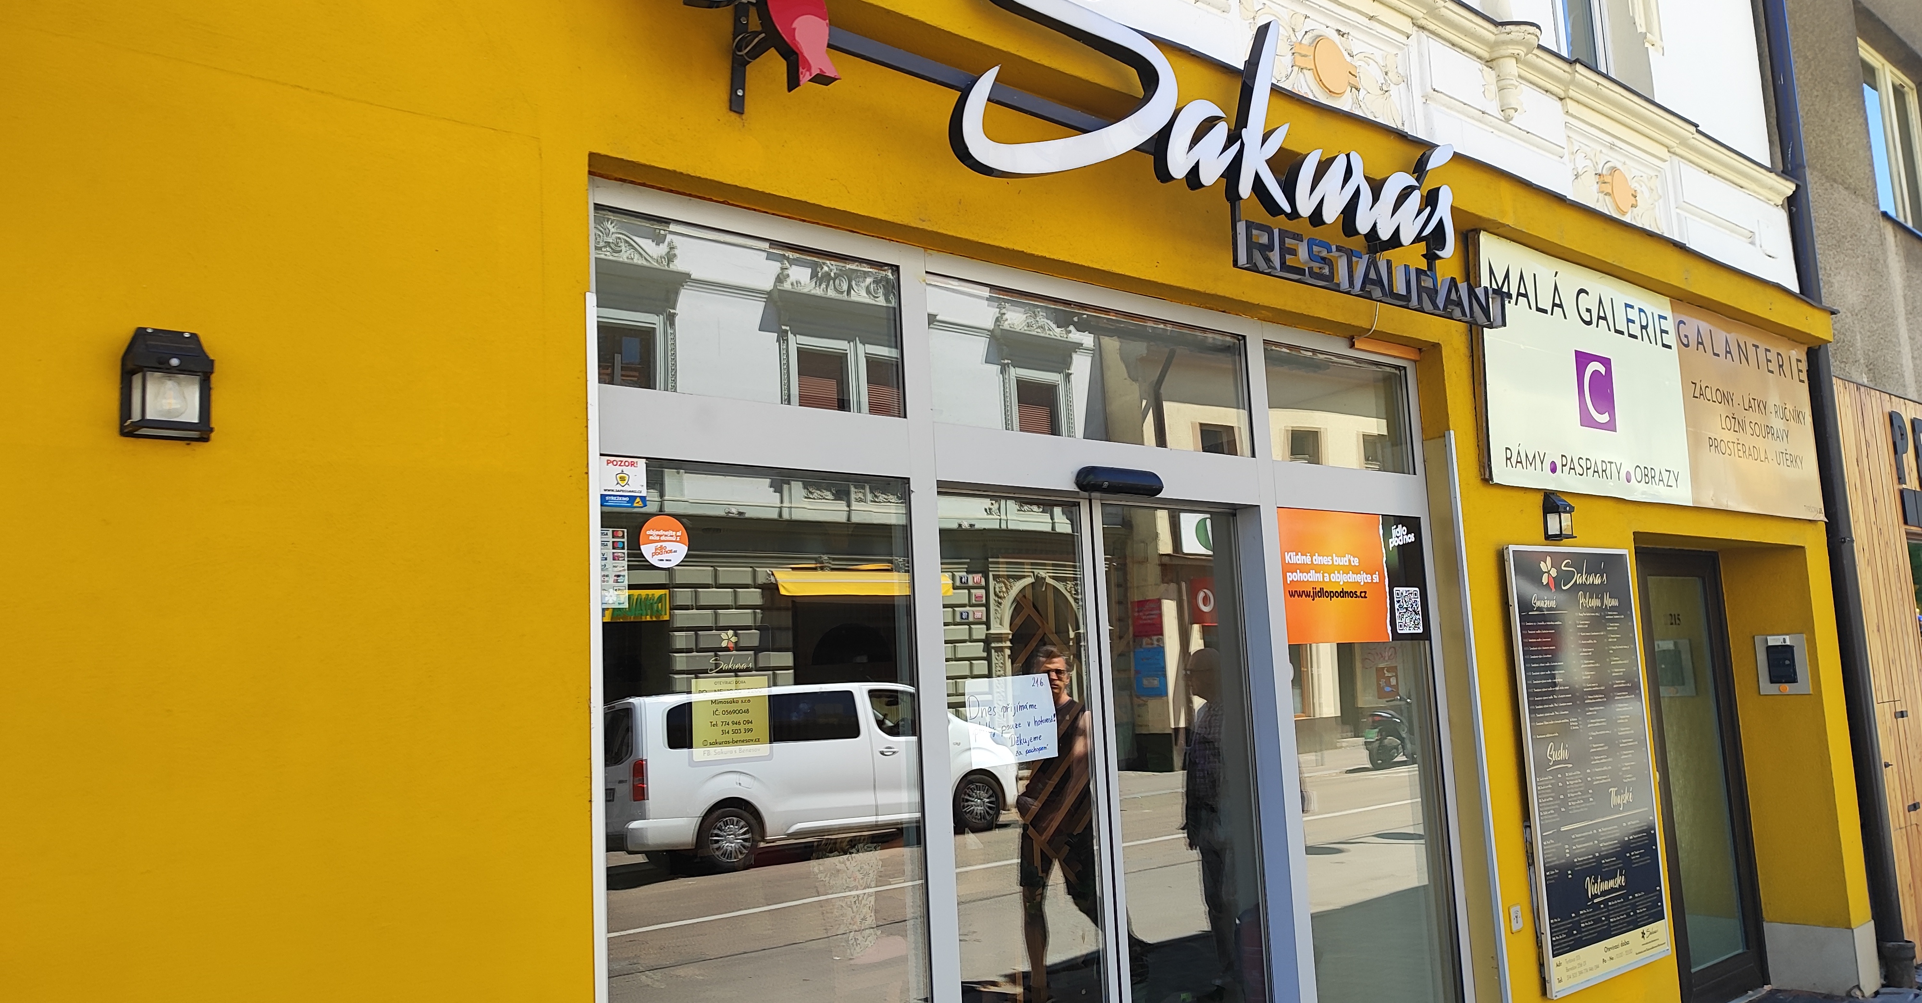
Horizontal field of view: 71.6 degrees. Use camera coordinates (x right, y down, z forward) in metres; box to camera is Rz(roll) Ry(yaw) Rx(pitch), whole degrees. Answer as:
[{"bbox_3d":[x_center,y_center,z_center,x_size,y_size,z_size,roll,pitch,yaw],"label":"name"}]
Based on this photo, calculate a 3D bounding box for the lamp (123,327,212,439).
[{"bbox_3d":[-1.177,-0.180,1.988,0.118,0.166,0.065,3,-10,-39],"label":"lamp"}]

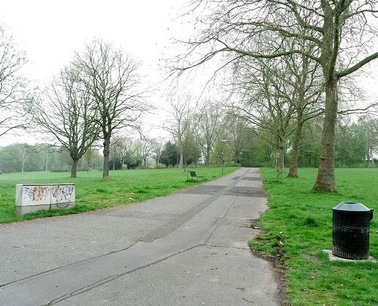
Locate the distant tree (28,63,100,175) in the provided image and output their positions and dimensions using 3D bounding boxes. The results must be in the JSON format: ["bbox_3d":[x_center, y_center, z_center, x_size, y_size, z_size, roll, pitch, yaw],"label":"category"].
[{"bbox_3d":[-13.410,-3.450,33.000,7.540,12.170,7.160,0,-2,0],"label":"distant tree"}]

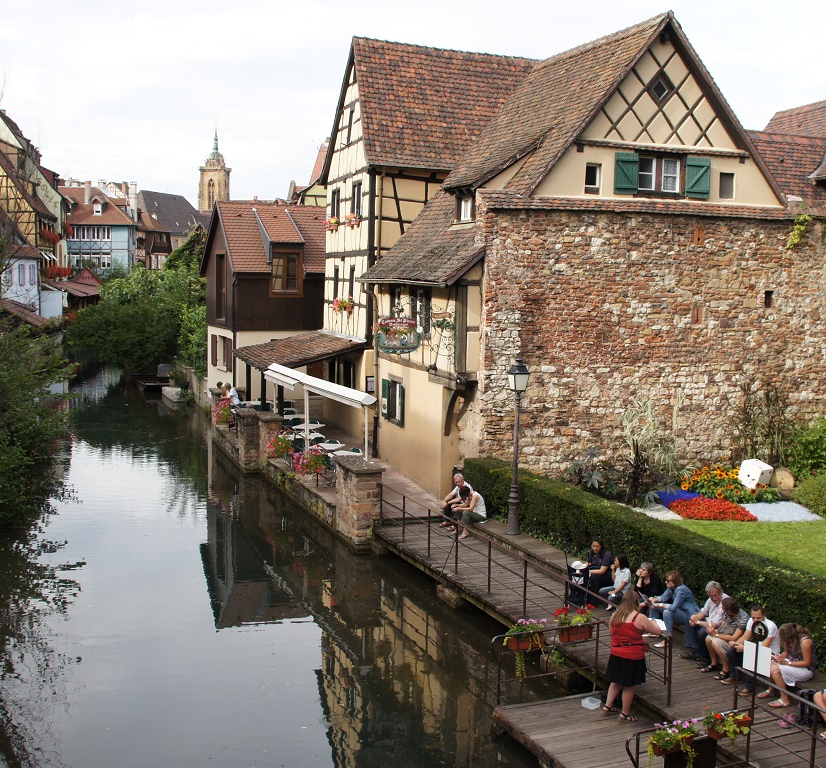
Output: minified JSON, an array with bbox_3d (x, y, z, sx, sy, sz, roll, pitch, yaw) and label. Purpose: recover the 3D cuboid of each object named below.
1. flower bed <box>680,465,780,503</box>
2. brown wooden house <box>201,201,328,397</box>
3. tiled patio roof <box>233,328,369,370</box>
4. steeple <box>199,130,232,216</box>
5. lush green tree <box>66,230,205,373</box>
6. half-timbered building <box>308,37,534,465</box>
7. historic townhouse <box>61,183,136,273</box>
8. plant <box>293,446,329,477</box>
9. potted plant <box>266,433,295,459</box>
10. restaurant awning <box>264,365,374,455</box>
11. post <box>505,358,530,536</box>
[{"bbox_3d":[7.974,2.361,24.499,2.500,0.850,1.800,3,7,17],"label":"flower bed"},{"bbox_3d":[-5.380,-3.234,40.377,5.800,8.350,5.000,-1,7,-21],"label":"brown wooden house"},{"bbox_3d":[-3.967,-1.135,32.659,3.167,0.967,7.733,-1,6,-16],"label":"tiled patio roof"},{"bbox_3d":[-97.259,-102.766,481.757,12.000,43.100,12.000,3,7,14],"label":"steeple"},{"bbox_3d":[-14.972,-4.302,52.876,7.400,8.200,7.000,0,6,-11],"label":"lush green tree"},{"bbox_3d":[1.743,-4.874,33.965,9.200,13.050,6.500,-1,7,-19],"label":"half-timbered building"},{"bbox_3d":[-31.678,-13.131,98.210,7.600,12.800,7.000,2,6,11],"label":"historic townhouse"},{"bbox_3d":[-2.593,1.981,24.874,0.600,0.720,0.850,-1,7,-19],"label":"plant"},{"bbox_3d":[-3.704,1.717,27.370,0.650,0.740,0.780,-2,7,-24],"label":"potted plant"},{"bbox_3d":[-2.920,1.037,28.298,0.900,2.420,8.600,-2,7,-25],"label":"restaurant awning"},{"bbox_3d":[2.064,1.283,19.656,0.380,3.590,0.380,-1,7,-19],"label":"post"}]

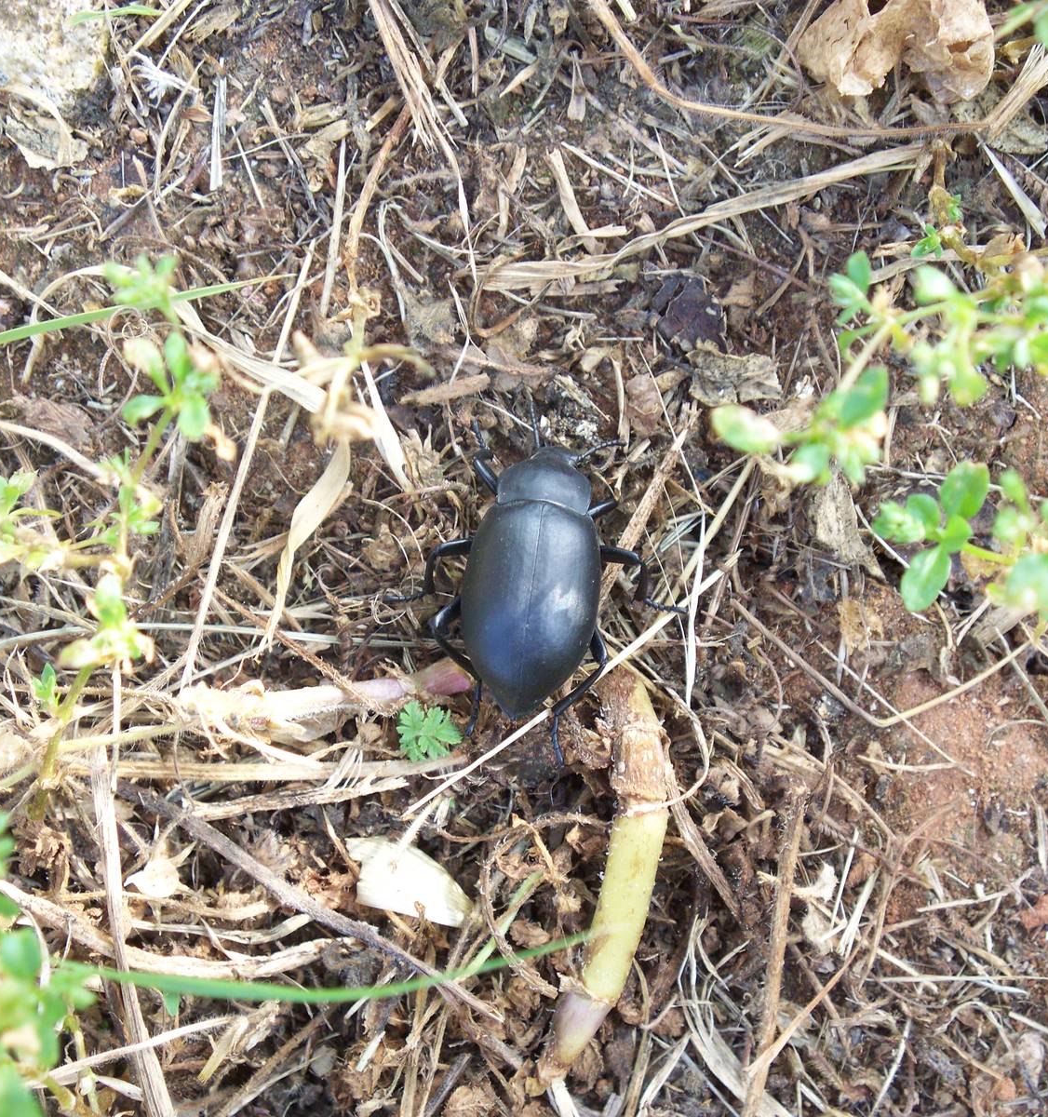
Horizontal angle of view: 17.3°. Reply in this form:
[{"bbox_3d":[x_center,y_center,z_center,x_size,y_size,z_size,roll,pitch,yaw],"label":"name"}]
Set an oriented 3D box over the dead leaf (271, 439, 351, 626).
[{"bbox_3d":[-0.019,-0.002,0.316,0.004,0.008,0.018,20,71,7],"label":"dead leaf"}]

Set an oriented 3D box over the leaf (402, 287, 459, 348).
[{"bbox_3d":[-0.009,-0.023,0.329,0.005,0.003,0.006,-1,70,0],"label":"leaf"}]

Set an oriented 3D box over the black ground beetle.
[{"bbox_3d":[0.001,0.003,0.315,0.026,0.011,0.032,4,70,1],"label":"black ground beetle"}]

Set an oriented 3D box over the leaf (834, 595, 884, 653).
[{"bbox_3d":[0.031,0.006,0.318,0.004,0.002,0.005,2,70,1],"label":"leaf"}]

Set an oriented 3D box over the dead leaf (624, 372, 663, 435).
[{"bbox_3d":[0.011,-0.015,0.325,0.003,0.003,0.006,-5,70,-2],"label":"dead leaf"}]

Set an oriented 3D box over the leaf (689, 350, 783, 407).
[{"bbox_3d":[0.020,-0.017,0.326,0.009,0.003,0.005,1,70,0],"label":"leaf"}]

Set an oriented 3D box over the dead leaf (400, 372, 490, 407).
[{"bbox_3d":[-0.007,-0.016,0.326,0.008,0.003,0.002,-17,71,-6],"label":"dead leaf"}]

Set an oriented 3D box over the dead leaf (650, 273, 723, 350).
[{"bbox_3d":[0.015,-0.024,0.328,0.007,0.003,0.008,1,70,0],"label":"dead leaf"}]

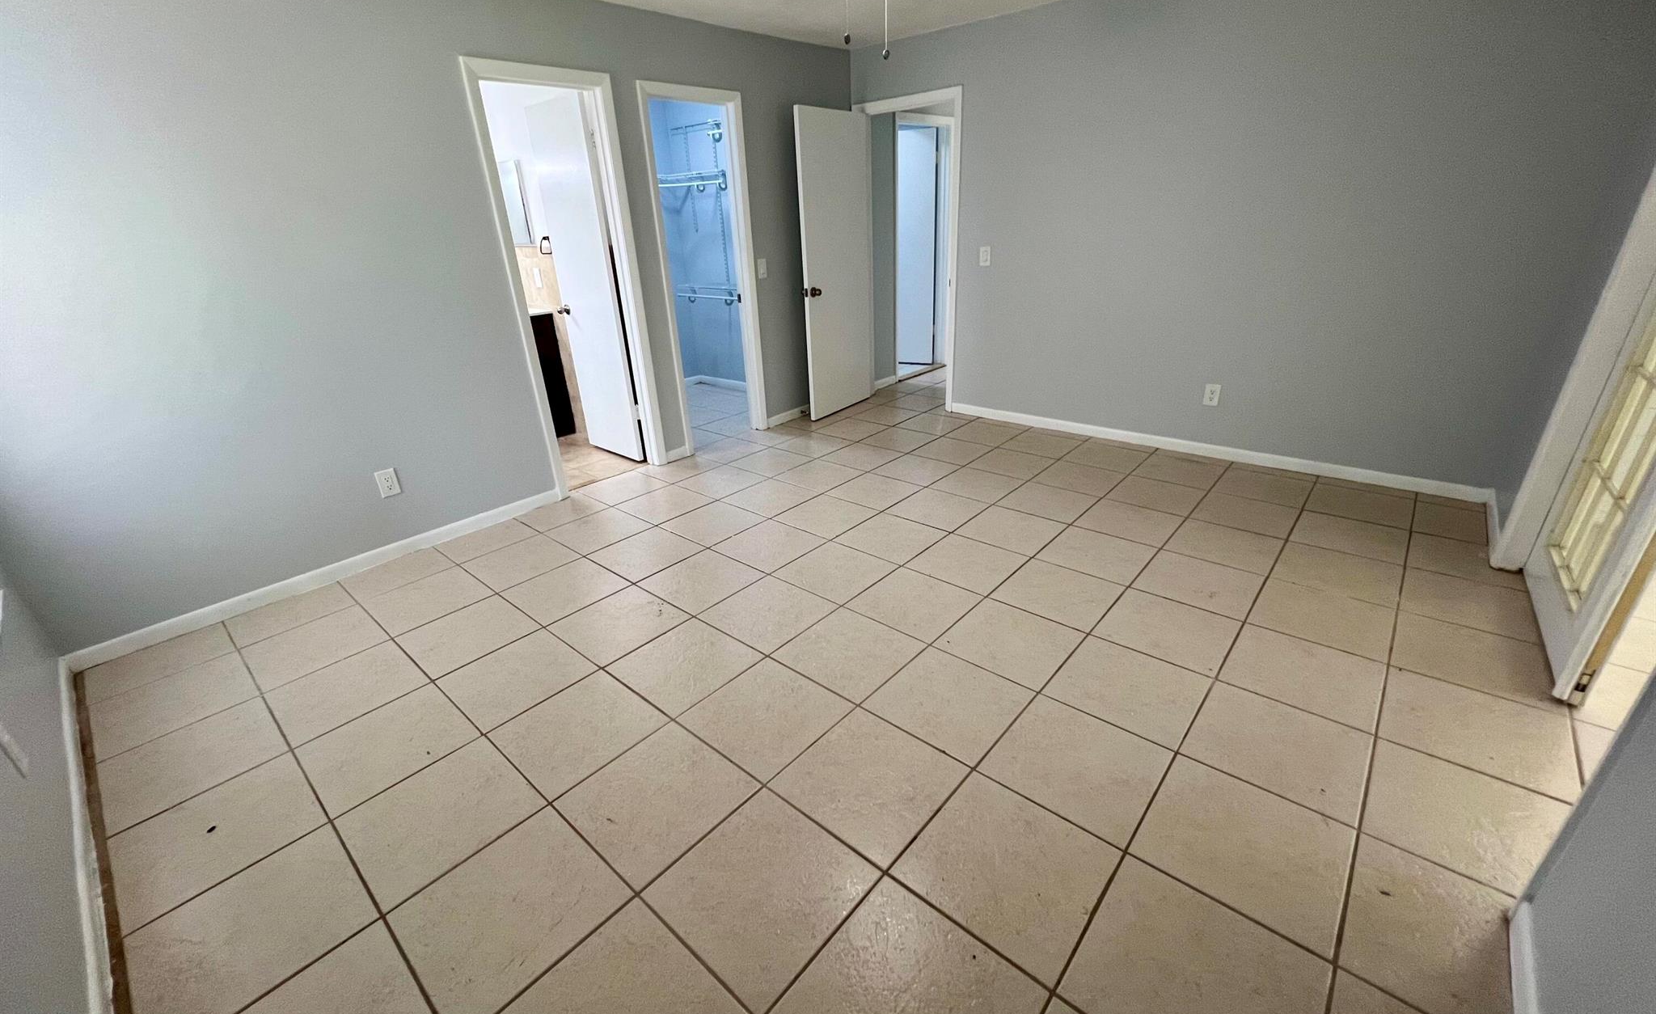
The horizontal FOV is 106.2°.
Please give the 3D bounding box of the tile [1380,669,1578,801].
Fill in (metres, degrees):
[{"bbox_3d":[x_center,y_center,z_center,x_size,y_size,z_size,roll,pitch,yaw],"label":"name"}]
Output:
[{"bbox_3d":[1.903,0.659,1.835,0.406,0.012,0.413,18,32,38],"label":"tile"}]

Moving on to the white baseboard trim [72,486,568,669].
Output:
[{"bbox_3d":[-2.161,0.246,2.942,0.015,0.075,1.928,15,30,36],"label":"white baseboard trim"}]

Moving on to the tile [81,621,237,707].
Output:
[{"bbox_3d":[-2.516,0.585,2.356,0.291,0.010,0.394,18,31,38],"label":"tile"}]

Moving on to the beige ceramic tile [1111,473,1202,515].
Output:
[{"bbox_3d":[1.752,-0.064,3.319,0.395,0.012,0.395,19,33,37],"label":"beige ceramic tile"}]

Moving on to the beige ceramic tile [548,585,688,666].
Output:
[{"bbox_3d":[-0.822,0.459,2.463,0.406,0.010,0.406,18,31,38],"label":"beige ceramic tile"}]

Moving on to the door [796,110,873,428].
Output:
[{"bbox_3d":[0.076,-1.767,4.701,0.040,2.091,0.807,13,28,33],"label":"door"}]

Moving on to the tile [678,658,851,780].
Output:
[{"bbox_3d":[-0.195,0.663,1.983,0.395,0.012,0.395,19,33,37],"label":"tile"}]

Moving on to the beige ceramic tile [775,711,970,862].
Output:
[{"bbox_3d":[0.113,0.729,1.668,0.393,0.010,0.393,17,31,38],"label":"beige ceramic tile"}]

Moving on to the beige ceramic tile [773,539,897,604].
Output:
[{"bbox_3d":[0.042,0.290,2.778,0.400,0.010,0.400,17,31,38],"label":"beige ceramic tile"}]

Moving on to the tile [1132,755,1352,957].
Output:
[{"bbox_3d":[0.991,0.802,1.486,0.406,0.010,0.406,18,31,38],"label":"tile"}]

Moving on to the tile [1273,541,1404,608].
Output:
[{"bbox_3d":[2.112,0.274,2.579,0.398,0.010,0.398,17,31,38],"label":"tile"}]

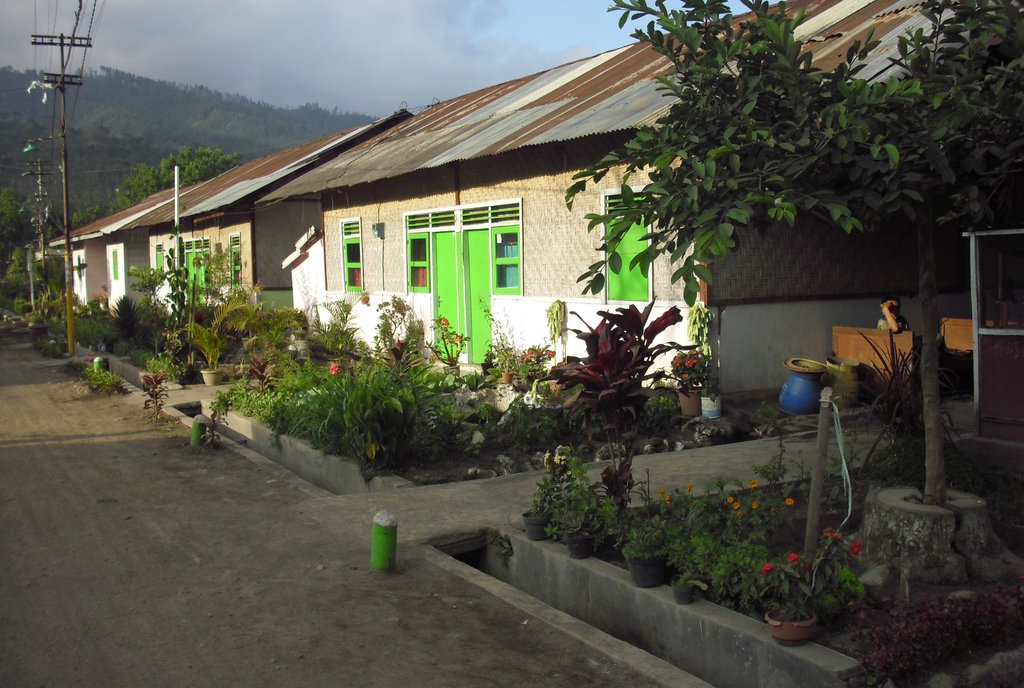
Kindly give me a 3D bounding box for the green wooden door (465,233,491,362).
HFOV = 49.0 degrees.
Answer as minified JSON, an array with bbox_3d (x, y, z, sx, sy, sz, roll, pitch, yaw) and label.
[{"bbox_3d":[-0.462,-0.688,16.464,0.080,1.964,0.880,-3,4,-29],"label":"green wooden door"}]

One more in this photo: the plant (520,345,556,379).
[{"bbox_3d":[0.342,0.226,14.500,0.450,0.437,0.400,-1,4,1],"label":"plant"}]

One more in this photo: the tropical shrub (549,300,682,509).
[{"bbox_3d":[0.657,0.395,7.098,0.870,1.330,0.820,-2,4,0],"label":"tropical shrub"}]

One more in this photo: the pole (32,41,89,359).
[{"bbox_3d":[-8.811,-2.925,22.246,1.150,6.322,0.250,-3,4,-29],"label":"pole"}]

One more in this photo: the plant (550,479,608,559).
[{"bbox_3d":[0.355,0.929,6.013,0.323,0.391,0.290,-1,4,3],"label":"plant"}]

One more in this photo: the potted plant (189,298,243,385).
[{"bbox_3d":[-4.278,-0.036,16.247,0.820,1.230,0.780,-2,4,0],"label":"potted plant"}]

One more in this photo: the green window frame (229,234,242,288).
[{"bbox_3d":[-6.927,-2.064,28.176,0.090,1.372,1.040,-4,5,-29],"label":"green window frame"}]

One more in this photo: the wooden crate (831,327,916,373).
[{"bbox_3d":[3.991,0.104,12.144,0.300,0.550,1.138,-4,5,-29],"label":"wooden crate"}]

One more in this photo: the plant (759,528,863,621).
[{"bbox_3d":[1.280,0.986,4.820,0.420,0.381,0.340,0,4,15],"label":"plant"}]

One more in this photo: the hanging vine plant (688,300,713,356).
[{"bbox_3d":[1.968,-0.163,11.800,0.200,0.586,0.240,-4,5,-29],"label":"hanging vine plant"}]

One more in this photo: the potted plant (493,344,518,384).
[{"bbox_3d":[-0.081,0.254,13.947,0.323,0.494,0.323,-2,4,0],"label":"potted plant"}]

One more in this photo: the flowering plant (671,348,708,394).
[{"bbox_3d":[1.847,0.281,11.700,0.380,0.467,0.350,-1,4,9],"label":"flowering plant"}]

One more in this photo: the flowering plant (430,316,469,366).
[{"bbox_3d":[-0.896,0.022,16.000,0.577,0.826,0.520,-1,4,-3],"label":"flowering plant"}]

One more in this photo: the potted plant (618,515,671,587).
[{"bbox_3d":[0.645,1.001,5.472,0.253,0.315,0.240,-1,4,7],"label":"potted plant"}]

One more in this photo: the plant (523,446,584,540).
[{"bbox_3d":[0.235,0.848,6.416,0.351,0.499,0.316,-1,4,1],"label":"plant"}]

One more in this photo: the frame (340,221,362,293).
[{"bbox_3d":[-3.019,-1.638,21.214,0.090,1.333,1.030,-4,5,-29],"label":"frame"}]

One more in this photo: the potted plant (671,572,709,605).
[{"bbox_3d":[0.841,1.157,5.325,0.170,0.137,0.140,-1,4,9],"label":"potted plant"}]

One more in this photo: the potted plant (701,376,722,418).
[{"bbox_3d":[1.861,0.499,10.484,0.205,0.390,0.205,-2,4,0],"label":"potted plant"}]

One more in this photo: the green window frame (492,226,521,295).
[{"bbox_3d":[-0.079,-1.179,15.992,0.080,0.964,0.836,-4,5,-29],"label":"green window frame"}]

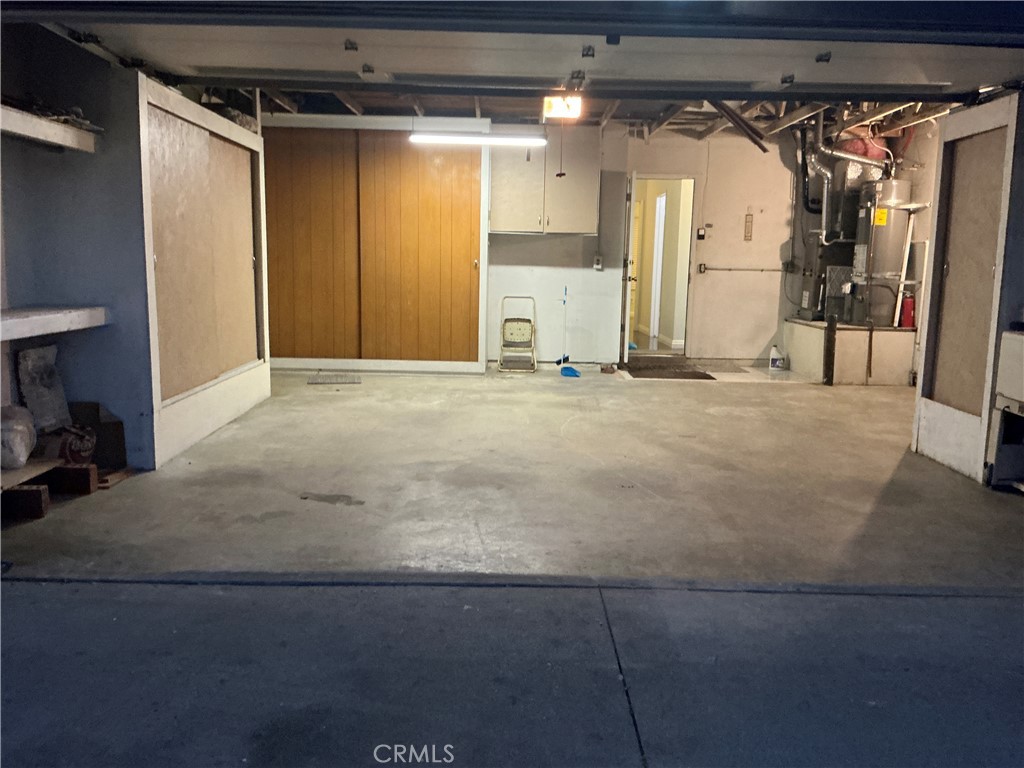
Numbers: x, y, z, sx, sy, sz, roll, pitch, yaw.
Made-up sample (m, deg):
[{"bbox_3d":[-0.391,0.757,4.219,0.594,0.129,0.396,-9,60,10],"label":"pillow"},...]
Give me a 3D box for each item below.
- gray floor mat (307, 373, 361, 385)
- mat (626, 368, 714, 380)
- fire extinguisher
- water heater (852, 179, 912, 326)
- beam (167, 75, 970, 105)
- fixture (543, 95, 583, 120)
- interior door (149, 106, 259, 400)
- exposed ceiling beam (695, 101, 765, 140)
[{"bbox_3d":[-1.638,-0.051,7.689,0.470,0.012,0.570,-1,9,-10],"label":"gray floor mat"},{"bbox_3d":[1.668,-0.105,8.719,0.860,0.020,0.650,1,9,0],"label":"mat"},{"bbox_3d":[4.043,-0.755,8.497,0.140,0.360,0.130,1,9,0],"label":"fire extinguisher"},{"bbox_3d":[3.837,-1.358,8.686,0.530,1.490,0.530,1,9,0],"label":"water heater"},{"bbox_3d":[0.347,-1.809,5.063,4.860,0.130,0.110,1,9,0],"label":"beam"},{"bbox_3d":[0.386,-2.036,6.118,0.300,0.190,0.200,1,9,0],"label":"fixture"},{"bbox_3d":[-2.013,-0.855,5.576,0.050,1.640,1.870,1,9,0],"label":"interior door"},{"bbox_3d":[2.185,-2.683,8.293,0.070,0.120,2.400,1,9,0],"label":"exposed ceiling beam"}]

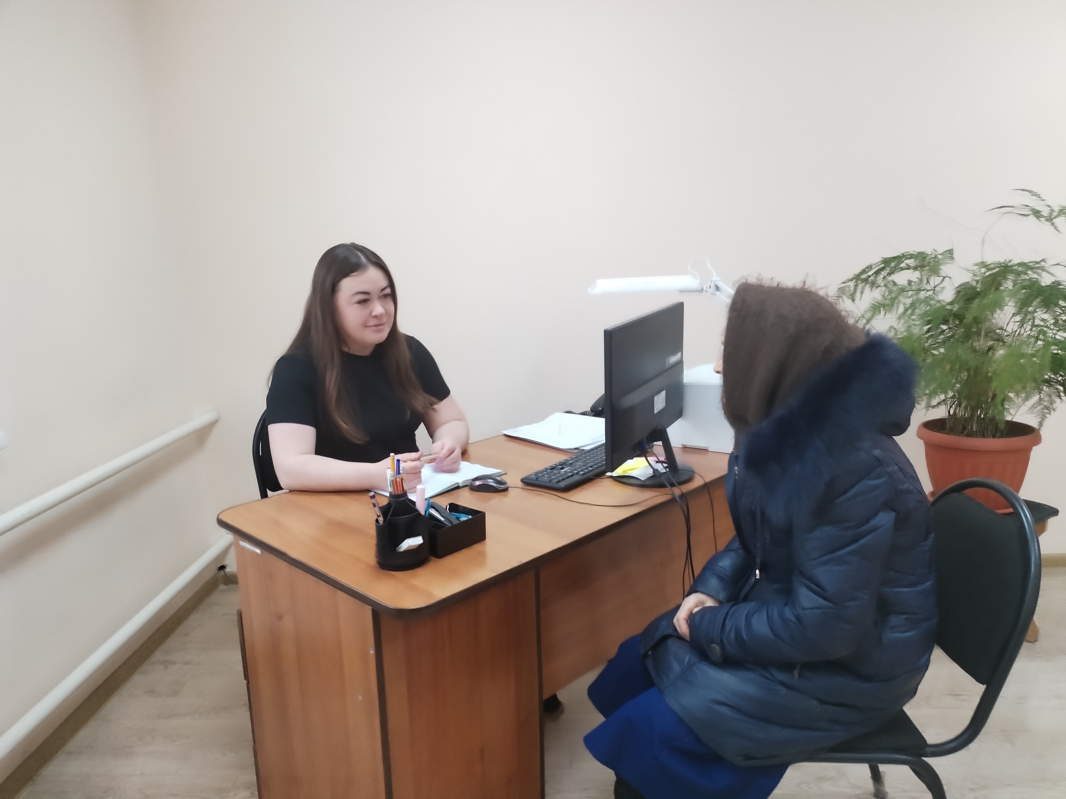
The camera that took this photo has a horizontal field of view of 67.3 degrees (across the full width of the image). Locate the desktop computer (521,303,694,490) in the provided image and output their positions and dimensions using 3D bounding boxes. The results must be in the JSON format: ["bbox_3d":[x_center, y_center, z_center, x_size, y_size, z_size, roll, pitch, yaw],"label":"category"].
[{"bbox_3d":[0.206,-0.011,1.941,0.369,0.389,0.520,4,13,26],"label":"desktop computer"}]

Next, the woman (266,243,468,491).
[{"bbox_3d":[-0.384,0.244,2.185,0.550,1.310,0.700,-11,15,-37],"label":"woman"}]

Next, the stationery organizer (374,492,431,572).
[{"bbox_3d":[-0.243,0.233,1.463,0.102,0.130,0.102,-5,12,-14],"label":"stationery organizer"}]

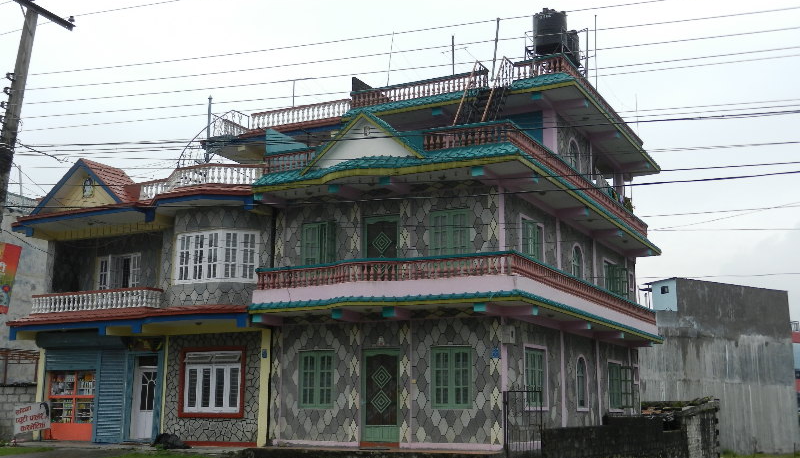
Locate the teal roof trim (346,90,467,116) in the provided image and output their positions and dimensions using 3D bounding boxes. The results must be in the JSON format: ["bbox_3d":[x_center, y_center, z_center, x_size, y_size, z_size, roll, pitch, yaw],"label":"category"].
[{"bbox_3d":[0.197,-3.516,24.697,3.912,0.430,0.460,-6,-13,28],"label":"teal roof trim"}]

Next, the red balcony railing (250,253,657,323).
[{"bbox_3d":[2.438,2.144,25.539,7.031,0.517,13.085,-5,-13,28],"label":"red balcony railing"}]

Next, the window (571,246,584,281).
[{"bbox_3d":[5.001,1.174,24.741,0.132,1.495,1.072,-5,-13,28],"label":"window"}]

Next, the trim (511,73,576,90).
[{"bbox_3d":[3.737,-3.845,22.826,1.788,0.430,0.460,-6,-13,28],"label":"trim"}]

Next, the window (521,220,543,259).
[{"bbox_3d":[3.239,0.536,21.628,0.150,1.391,1.476,-5,-13,28],"label":"window"}]

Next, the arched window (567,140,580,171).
[{"bbox_3d":[5.000,-1.843,25.023,0.160,1.487,1.115,-6,-13,28],"label":"arched window"}]

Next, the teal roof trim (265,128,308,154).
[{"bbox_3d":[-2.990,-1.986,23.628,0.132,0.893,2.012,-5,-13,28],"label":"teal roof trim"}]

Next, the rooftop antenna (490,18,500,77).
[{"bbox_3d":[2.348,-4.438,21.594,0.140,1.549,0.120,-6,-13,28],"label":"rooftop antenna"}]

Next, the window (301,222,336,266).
[{"bbox_3d":[-1.998,0.510,21.438,1.009,1.363,0.170,-6,-13,28],"label":"window"}]

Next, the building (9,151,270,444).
[{"bbox_3d":[-5.092,2.526,27.290,8.673,7.699,9.912,-6,-13,28],"label":"building"}]

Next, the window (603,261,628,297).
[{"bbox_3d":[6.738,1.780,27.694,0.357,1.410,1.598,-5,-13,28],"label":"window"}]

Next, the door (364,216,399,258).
[{"bbox_3d":[-0.438,0.806,21.125,0.964,2.209,0.122,-5,-13,28],"label":"door"}]

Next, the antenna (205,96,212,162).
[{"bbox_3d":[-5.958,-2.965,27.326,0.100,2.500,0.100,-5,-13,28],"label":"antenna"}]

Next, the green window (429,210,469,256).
[{"bbox_3d":[1.131,0.237,19.842,0.991,1.363,0.150,-6,-13,28],"label":"green window"}]

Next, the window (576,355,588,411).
[{"bbox_3d":[4.968,4.175,23.859,0.160,1.531,1.115,-6,-13,28],"label":"window"}]

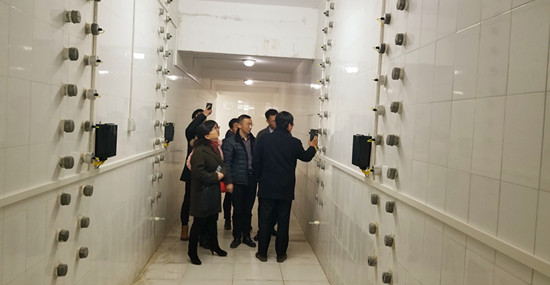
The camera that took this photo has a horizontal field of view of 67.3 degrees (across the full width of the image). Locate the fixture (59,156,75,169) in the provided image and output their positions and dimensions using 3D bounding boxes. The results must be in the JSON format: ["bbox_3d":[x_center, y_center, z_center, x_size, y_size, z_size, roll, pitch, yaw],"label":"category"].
[{"bbox_3d":[-1.153,0.115,2.294,0.062,0.070,0.070,3,3,-4],"label":"fixture"}]

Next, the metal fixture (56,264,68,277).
[{"bbox_3d":[-1.188,0.716,2.311,0.050,0.070,0.070,3,3,-4],"label":"metal fixture"}]

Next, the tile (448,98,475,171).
[{"bbox_3d":[0.807,-0.028,1.780,0.010,0.305,0.200,3,2,-4],"label":"tile"}]

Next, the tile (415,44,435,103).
[{"bbox_3d":[0.778,-0.347,2.112,0.010,0.298,0.192,3,3,-4],"label":"tile"}]

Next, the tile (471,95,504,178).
[{"bbox_3d":[0.814,-0.018,1.575,0.010,0.303,0.198,2,3,-4],"label":"tile"}]

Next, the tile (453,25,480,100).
[{"bbox_3d":[0.821,-0.333,1.767,0.010,0.305,0.200,3,2,-4],"label":"tile"}]

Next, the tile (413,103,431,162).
[{"bbox_3d":[0.773,-0.046,2.158,0.010,0.303,0.198,2,3,-4],"label":"tile"}]

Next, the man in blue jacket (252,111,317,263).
[{"bbox_3d":[0.122,0.509,4.911,0.680,1.745,0.450,3,3,16],"label":"man in blue jacket"}]

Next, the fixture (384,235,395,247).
[{"bbox_3d":[0.689,0.593,2.492,0.058,0.068,0.067,2,3,-4],"label":"fixture"}]

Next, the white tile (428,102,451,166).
[{"bbox_3d":[0.787,-0.037,1.964,0.010,0.303,0.198,2,3,-4],"label":"white tile"}]

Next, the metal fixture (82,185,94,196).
[{"bbox_3d":[-1.190,0.308,2.640,0.065,0.070,0.068,2,3,-4],"label":"metal fixture"}]

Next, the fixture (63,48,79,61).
[{"bbox_3d":[-1.123,-0.480,2.267,0.065,0.070,0.070,3,3,-4],"label":"fixture"}]

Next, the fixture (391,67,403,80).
[{"bbox_3d":[0.743,-0.414,2.501,0.058,0.070,0.070,3,2,-4],"label":"fixture"}]

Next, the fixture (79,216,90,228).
[{"bbox_3d":[-1.211,0.512,2.631,0.058,0.070,0.070,3,2,-4],"label":"fixture"}]

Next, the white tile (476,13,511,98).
[{"bbox_3d":[0.828,-0.323,1.561,0.010,0.303,0.198,2,3,-4],"label":"white tile"}]

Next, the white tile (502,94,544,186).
[{"bbox_3d":[0.828,-0.009,1.381,0.010,0.303,0.198,2,3,-4],"label":"white tile"}]

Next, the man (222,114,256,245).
[{"bbox_3d":[-0.440,0.493,5.425,0.320,1.700,0.480,5,3,36],"label":"man"}]

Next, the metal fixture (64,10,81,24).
[{"bbox_3d":[-1.136,-0.703,2.318,0.058,0.070,0.070,3,2,-4],"label":"metal fixture"}]

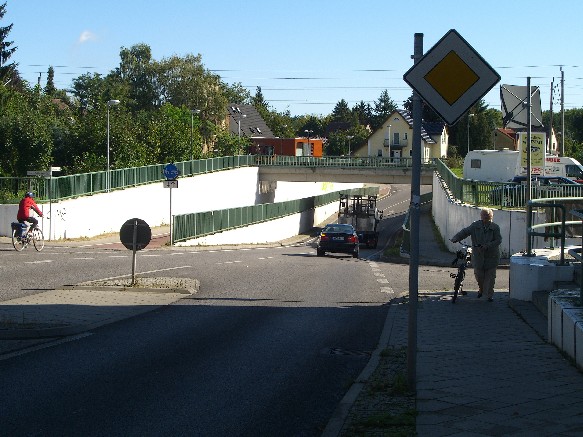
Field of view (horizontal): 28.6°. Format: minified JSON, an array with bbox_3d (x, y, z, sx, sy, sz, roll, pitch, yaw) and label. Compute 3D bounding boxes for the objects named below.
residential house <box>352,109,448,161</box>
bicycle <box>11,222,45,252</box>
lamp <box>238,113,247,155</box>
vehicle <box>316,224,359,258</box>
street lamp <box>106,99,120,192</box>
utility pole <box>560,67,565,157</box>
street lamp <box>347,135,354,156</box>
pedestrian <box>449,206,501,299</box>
[{"bbox_3d":[18.000,-13.100,189.500,13.200,8.800,11.000,1,0,17],"label":"residential house"},{"bbox_3d":[-7.960,0.470,34.600,0.600,1.070,1.800,1,0,20],"label":"bicycle"},{"bbox_3d":[-4.680,-7.400,110.000,0.700,5.050,0.250,0,0,6],"label":"lamp"},{"bbox_3d":[2.150,0.980,51.000,1.760,1.430,4.500,0,0,2],"label":"vehicle"},{"bbox_3d":[-9.840,-3.990,63.500,0.750,5.100,0.250,0,0,6],"label":"street lamp"},{"bbox_3d":[29.600,-11.200,125.000,0.350,10.800,0.350,0,0,0],"label":"utility pole"},{"bbox_3d":[9.900,-11.700,190.000,1.250,4.700,0.300,0,0,0],"label":"street lamp"},{"bbox_3d":[3.410,0.660,21.100,0.930,1.700,1.750,0,0,7],"label":"pedestrian"}]

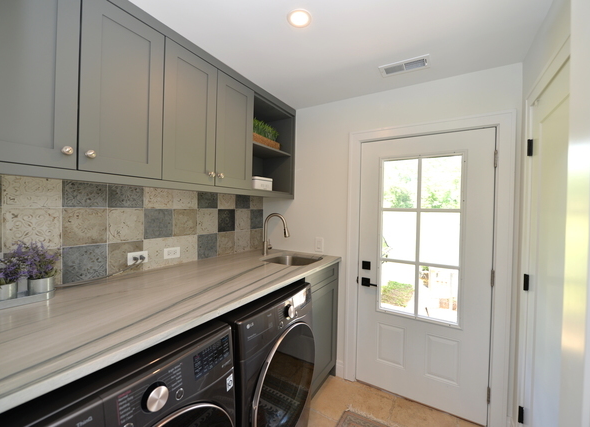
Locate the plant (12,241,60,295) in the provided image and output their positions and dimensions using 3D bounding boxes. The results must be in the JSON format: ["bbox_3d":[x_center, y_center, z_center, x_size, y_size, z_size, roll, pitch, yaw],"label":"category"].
[{"bbox_3d":[-1.161,0.251,1.123,0.160,0.260,0.157,2,1,31],"label":"plant"}]

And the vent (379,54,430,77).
[{"bbox_3d":[0.736,-0.970,1.670,0.302,0.020,0.155,2,1,31],"label":"vent"}]

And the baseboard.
[{"bbox_3d":[0.401,1.391,2.208,0.073,0.142,0.016,2,1,31],"label":"baseboard"}]

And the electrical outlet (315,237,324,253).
[{"bbox_3d":[0.230,0.293,2.314,0.080,0.126,0.010,2,1,31],"label":"electrical outlet"}]

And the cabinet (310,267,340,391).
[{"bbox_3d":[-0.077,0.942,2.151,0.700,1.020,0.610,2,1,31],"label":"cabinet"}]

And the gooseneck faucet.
[{"bbox_3d":[-0.161,0.193,2.254,0.275,0.390,0.110,2,1,31],"label":"gooseneck faucet"}]

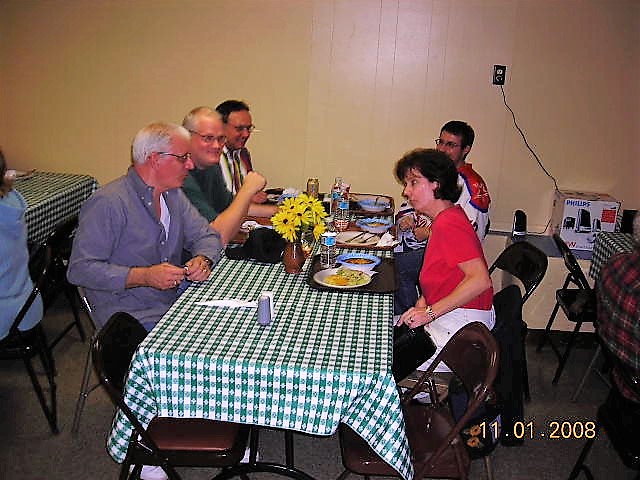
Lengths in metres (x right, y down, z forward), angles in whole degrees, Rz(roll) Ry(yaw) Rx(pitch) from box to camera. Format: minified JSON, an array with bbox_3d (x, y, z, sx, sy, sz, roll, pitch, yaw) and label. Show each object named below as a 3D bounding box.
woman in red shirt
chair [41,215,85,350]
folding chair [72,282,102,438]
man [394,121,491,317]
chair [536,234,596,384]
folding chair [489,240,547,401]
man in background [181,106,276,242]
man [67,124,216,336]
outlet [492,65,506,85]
[{"bbox_3d":[0.399,0.304,2.721,0.630,1.300,0.460,6,15,9],"label":"woman in red shirt"},{"bbox_3d":[-1.499,0.235,3.620,0.480,0.770,0.460,4,15,5],"label":"chair"},{"bbox_3d":[-0.737,0.432,3.023,0.480,0.770,0.460,8,16,17],"label":"folding chair"},{"bbox_3d":[0.522,0.061,3.578,0.740,1.320,0.530,-2,16,-17],"label":"man"},{"bbox_3d":[1.450,0.356,3.761,0.500,0.775,0.460,7,15,12],"label":"chair"},{"bbox_3d":[0.836,0.357,3.613,0.480,0.760,0.460,1,15,-6],"label":"folding chair"},{"bbox_3d":[-0.557,0.099,3.149,0.680,1.360,0.550,8,16,16],"label":"man in background"},{"bbox_3d":[-0.590,0.189,2.893,0.750,1.320,0.560,10,16,24],"label":"man"},{"bbox_3d":[1.047,-0.959,4.094,0.071,0.115,0.030,4,15,5],"label":"outlet"}]

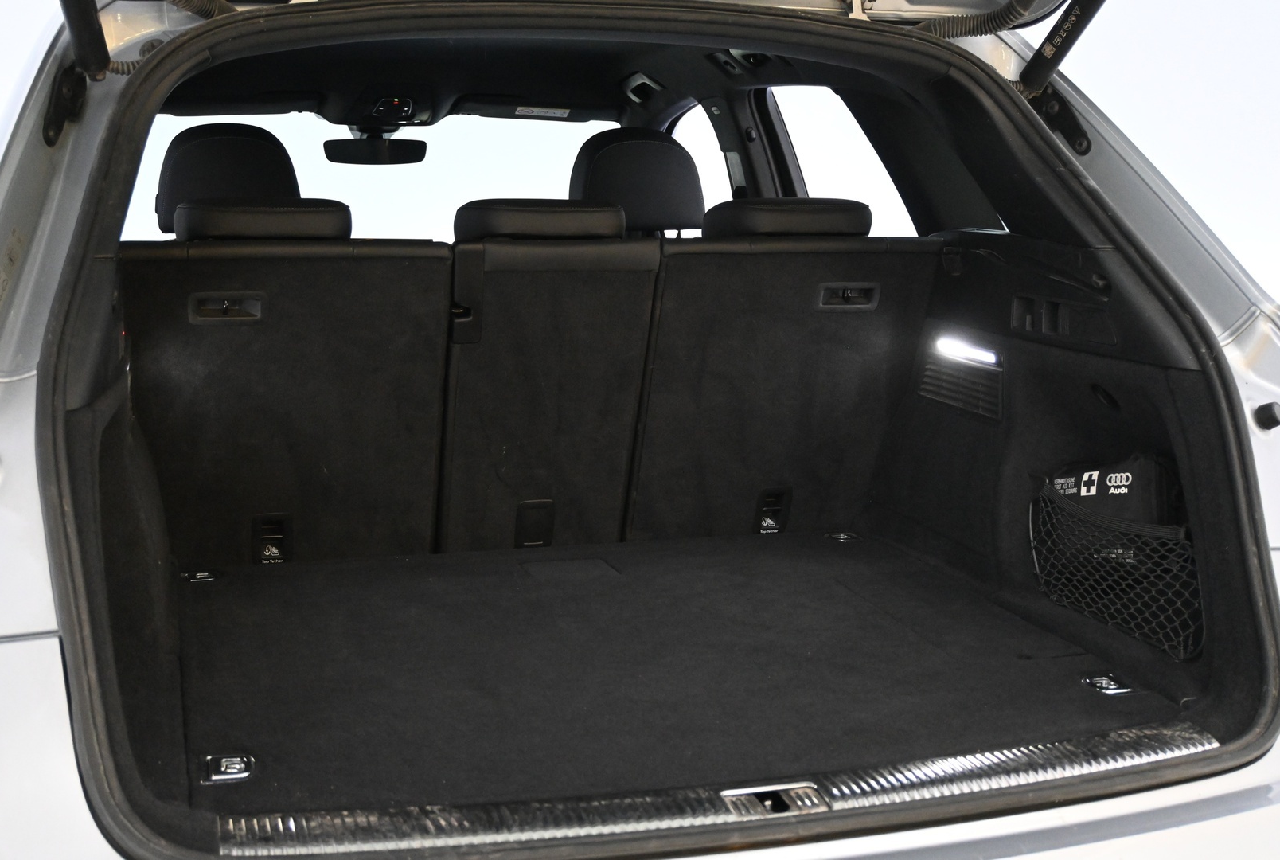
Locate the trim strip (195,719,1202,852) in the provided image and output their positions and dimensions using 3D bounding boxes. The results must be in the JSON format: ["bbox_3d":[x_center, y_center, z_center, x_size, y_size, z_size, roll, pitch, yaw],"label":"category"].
[{"bbox_3d":[0.120,0.330,1.411,0.975,0.030,0.130,-2,10,-17],"label":"trim strip"}]

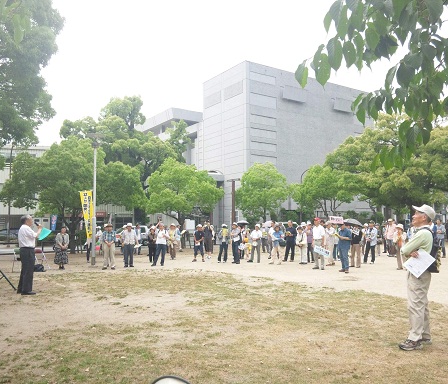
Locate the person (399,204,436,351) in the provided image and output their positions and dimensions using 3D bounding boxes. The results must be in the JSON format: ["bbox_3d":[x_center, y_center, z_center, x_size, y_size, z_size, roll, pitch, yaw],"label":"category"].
[{"bbox_3d":[2.352,1.008,5.212,0.440,1.706,0.520,-2,-5,20],"label":"person"}]

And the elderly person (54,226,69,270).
[{"bbox_3d":[-5.765,1.993,15.263,0.500,1.491,0.360,2,-5,-21],"label":"elderly person"}]

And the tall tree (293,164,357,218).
[{"bbox_3d":[9.093,1.094,38.807,5.300,7.230,5.600,4,-6,-37],"label":"tall tree"}]

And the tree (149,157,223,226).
[{"bbox_3d":[-2.627,0.791,29.264,5.100,6.217,5.300,0,-5,0],"label":"tree"}]

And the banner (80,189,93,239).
[{"bbox_3d":[-5.482,0.902,17.200,0.550,1.900,0.120,2,-5,-18],"label":"banner"}]

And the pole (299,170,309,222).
[{"bbox_3d":[8.080,1.344,43.318,1.400,7.497,0.350,-4,-6,41],"label":"pole"}]

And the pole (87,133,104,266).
[{"bbox_3d":[-5.029,0.249,16.719,0.680,5.176,0.680,0,-5,0],"label":"pole"}]

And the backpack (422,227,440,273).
[{"bbox_3d":[2.540,0.709,5.200,0.200,0.500,0.320,-2,-5,20],"label":"backpack"}]

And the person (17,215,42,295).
[{"bbox_3d":[-4.307,1.363,9.473,0.500,1.717,0.520,3,-6,-28],"label":"person"}]

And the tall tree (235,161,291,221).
[{"bbox_3d":[3.002,0.965,33.882,4.300,6.653,4.300,0,-5,0],"label":"tall tree"}]

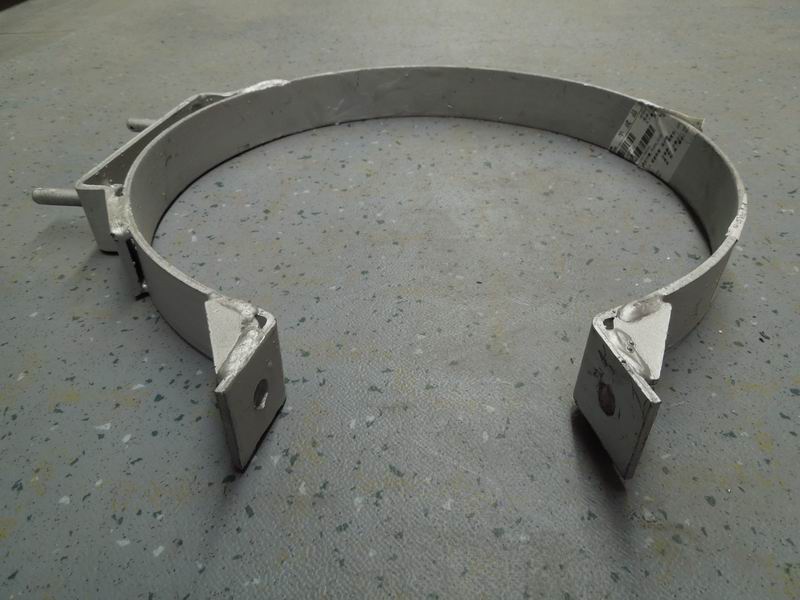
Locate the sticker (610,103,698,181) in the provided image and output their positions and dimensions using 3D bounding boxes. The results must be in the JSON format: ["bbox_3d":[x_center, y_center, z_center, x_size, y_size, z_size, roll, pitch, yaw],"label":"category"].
[{"bbox_3d":[0.207,-0.129,0.476,0.006,0.049,0.090,-12,39,-15],"label":"sticker"}]

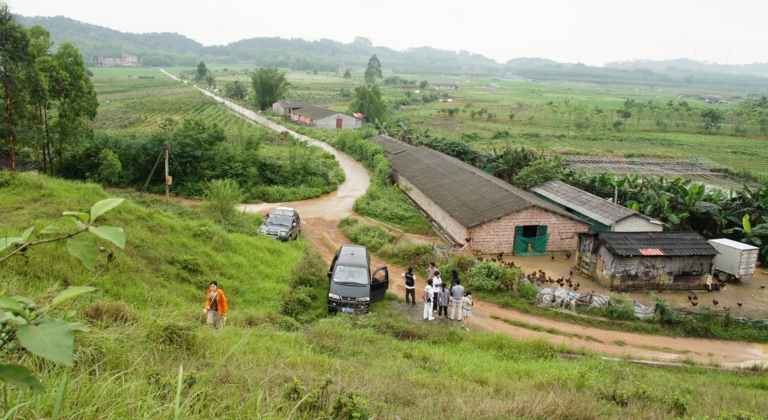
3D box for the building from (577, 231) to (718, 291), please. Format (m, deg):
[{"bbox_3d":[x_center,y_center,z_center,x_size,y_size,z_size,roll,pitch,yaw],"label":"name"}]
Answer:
[{"bbox_3d":[14.141,2.447,30.820,5.700,2.600,3.300,-1,15,-9],"label":"building"}]

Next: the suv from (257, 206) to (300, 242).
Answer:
[{"bbox_3d":[-6.318,0.974,34.503,1.800,1.800,4.600,5,5,-2],"label":"suv"}]

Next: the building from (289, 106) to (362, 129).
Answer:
[{"bbox_3d":[-11.337,-17.971,109.030,9.000,2.900,16.600,-5,16,-22],"label":"building"}]

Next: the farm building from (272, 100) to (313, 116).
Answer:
[{"bbox_3d":[-20.020,-23.009,127.598,7.800,3.200,6.300,-7,16,-27],"label":"farm building"}]

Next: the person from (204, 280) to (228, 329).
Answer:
[{"bbox_3d":[-4.823,2.793,16.400,0.620,1.600,0.420,2,15,3],"label":"person"}]

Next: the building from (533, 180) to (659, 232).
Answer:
[{"bbox_3d":[14.150,0.461,39.062,3.500,2.700,10.000,-2,15,-10],"label":"building"}]

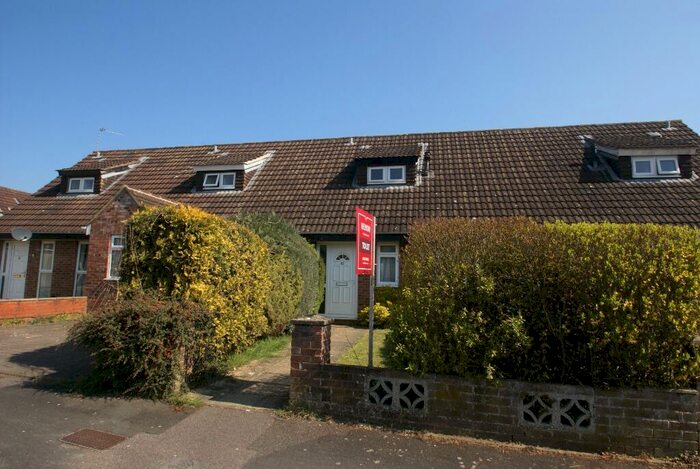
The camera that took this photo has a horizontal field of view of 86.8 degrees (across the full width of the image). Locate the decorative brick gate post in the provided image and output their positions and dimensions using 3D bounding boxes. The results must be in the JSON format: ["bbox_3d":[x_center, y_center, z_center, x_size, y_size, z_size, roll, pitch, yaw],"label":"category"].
[{"bbox_3d":[-0.398,1.316,3.912,0.335,0.895,0.335,0,-6,15],"label":"decorative brick gate post"}]

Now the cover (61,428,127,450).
[{"bbox_3d":[-2.096,1.694,3.029,0.450,0.025,0.230,0,-6,15],"label":"cover"}]

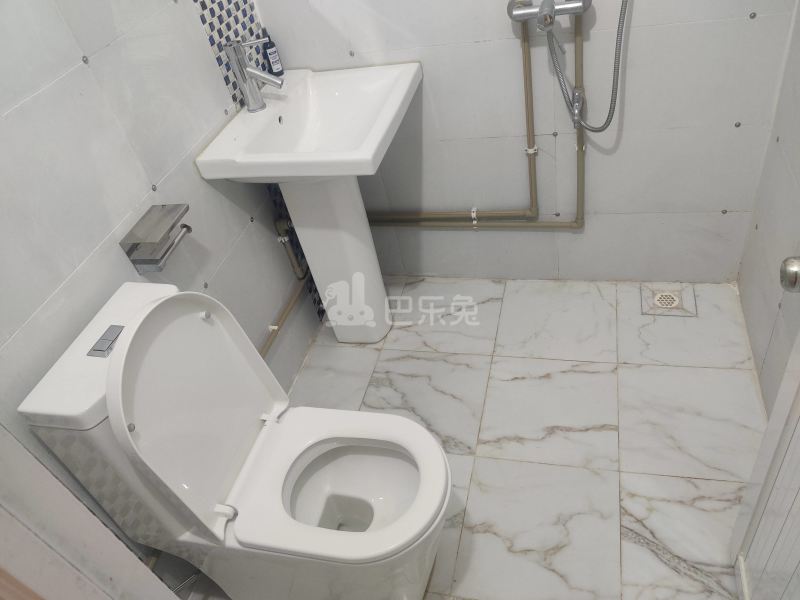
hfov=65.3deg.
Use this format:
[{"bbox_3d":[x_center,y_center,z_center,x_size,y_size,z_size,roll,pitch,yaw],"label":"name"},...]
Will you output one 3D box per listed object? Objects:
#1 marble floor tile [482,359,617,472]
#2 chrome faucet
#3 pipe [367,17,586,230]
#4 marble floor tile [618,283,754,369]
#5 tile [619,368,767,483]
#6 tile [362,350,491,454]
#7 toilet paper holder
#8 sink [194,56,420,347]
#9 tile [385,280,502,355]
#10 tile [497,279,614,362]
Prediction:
[{"bbox_3d":[0.461,0.334,1.914,0.400,0.010,0.399,2,43,17],"label":"marble floor tile"},{"bbox_3d":[-0.398,-0.625,1.748,0.145,0.186,0.052,2,43,17],"label":"chrome faucet"},{"bbox_3d":[0.173,-0.508,2.012,0.830,0.707,0.042,2,43,17],"label":"pipe"},{"bbox_3d":[0.929,0.077,2.076,0.387,0.010,0.394,2,43,17],"label":"marble floor tile"},{"bbox_3d":[0.837,0.344,1.799,0.387,0.010,0.399,2,43,17],"label":"tile"},{"bbox_3d":[0.079,0.323,2.032,0.399,0.010,0.399,2,43,17],"label":"tile"},{"bbox_3d":[-0.542,-0.139,1.441,0.102,0.100,0.153,2,43,17],"label":"toilet paper holder"},{"bbox_3d":[-0.152,-0.220,2.038,0.485,0.880,0.540,3,45,19],"label":"sink"},{"bbox_3d":[0.174,0.054,2.317,0.400,0.010,0.387,2,44,17],"label":"tile"},{"bbox_3d":[0.553,0.066,2.192,0.400,0.010,0.394,2,43,17],"label":"tile"}]

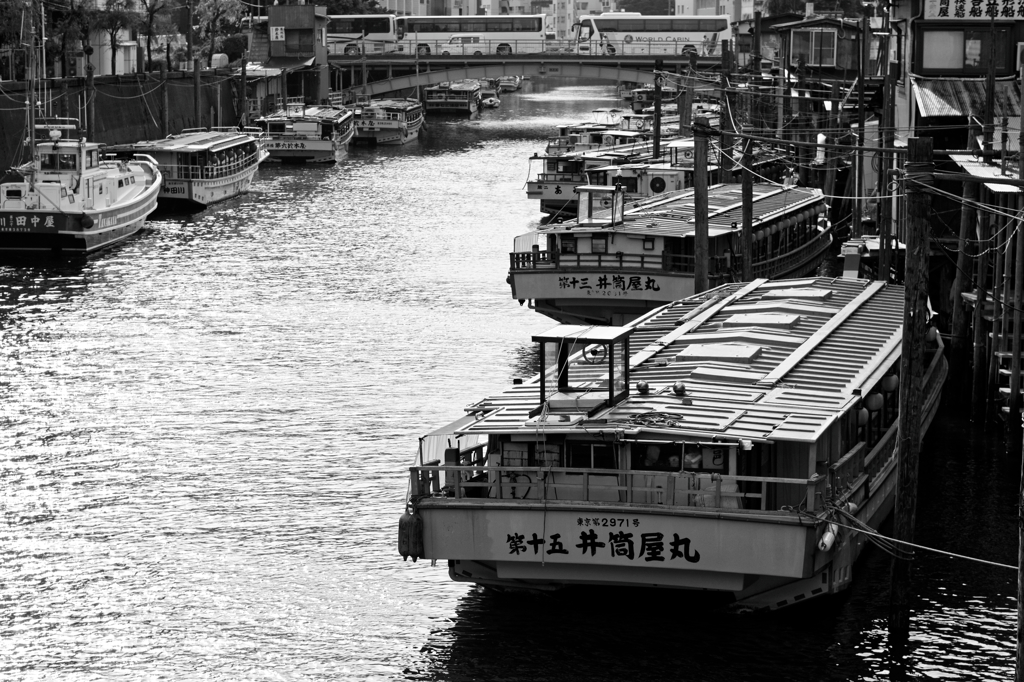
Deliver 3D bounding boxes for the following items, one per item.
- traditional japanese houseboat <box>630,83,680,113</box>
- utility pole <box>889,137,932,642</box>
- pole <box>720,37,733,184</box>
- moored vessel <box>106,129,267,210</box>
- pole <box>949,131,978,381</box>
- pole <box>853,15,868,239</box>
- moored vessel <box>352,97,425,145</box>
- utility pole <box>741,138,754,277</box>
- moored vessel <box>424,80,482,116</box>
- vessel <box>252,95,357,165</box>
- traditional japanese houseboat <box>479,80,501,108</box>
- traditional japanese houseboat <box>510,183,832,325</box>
[{"bbox_3d":[12.965,-21.247,212.976,4.100,2.700,16.000,1,7,6],"label":"traditional japanese houseboat"},{"bbox_3d":[4.523,0.520,27.747,0.290,5.655,0.290,1,7,0],"label":"utility pole"},{"bbox_3d":[7.299,-6.911,83.797,0.240,6.800,0.240,0,7,0],"label":"pole"},{"bbox_3d":[-13.966,-7.925,108.049,4.400,2.700,19.500,1,7,5],"label":"moored vessel"},{"bbox_3d":[8.493,-1.502,45.879,0.320,5.218,0.320,2,7,0],"label":"pole"},{"bbox_3d":[10.476,-6.048,73.826,0.200,7.600,0.200,0,7,0],"label":"pole"},{"bbox_3d":[-8.310,-14.566,159.172,4.300,3.000,15.500,0,7,3],"label":"moored vessel"},{"bbox_3d":[5.790,-2.871,60.117,0.250,4.750,0.250,1,7,0],"label":"utility pole"},{"bbox_3d":[-4.949,-21.365,213.504,4.000,2.800,17.000,0,7,2],"label":"moored vessel"},{"bbox_3d":[-11.742,-12.129,139.583,4.500,3.100,18.000,0,7,-1],"label":"vessel"},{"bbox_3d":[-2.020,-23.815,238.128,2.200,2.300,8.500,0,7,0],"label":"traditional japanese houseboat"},{"bbox_3d":[5.304,-2.902,64.999,4.800,3.300,20.000,2,7,17],"label":"traditional japanese houseboat"}]

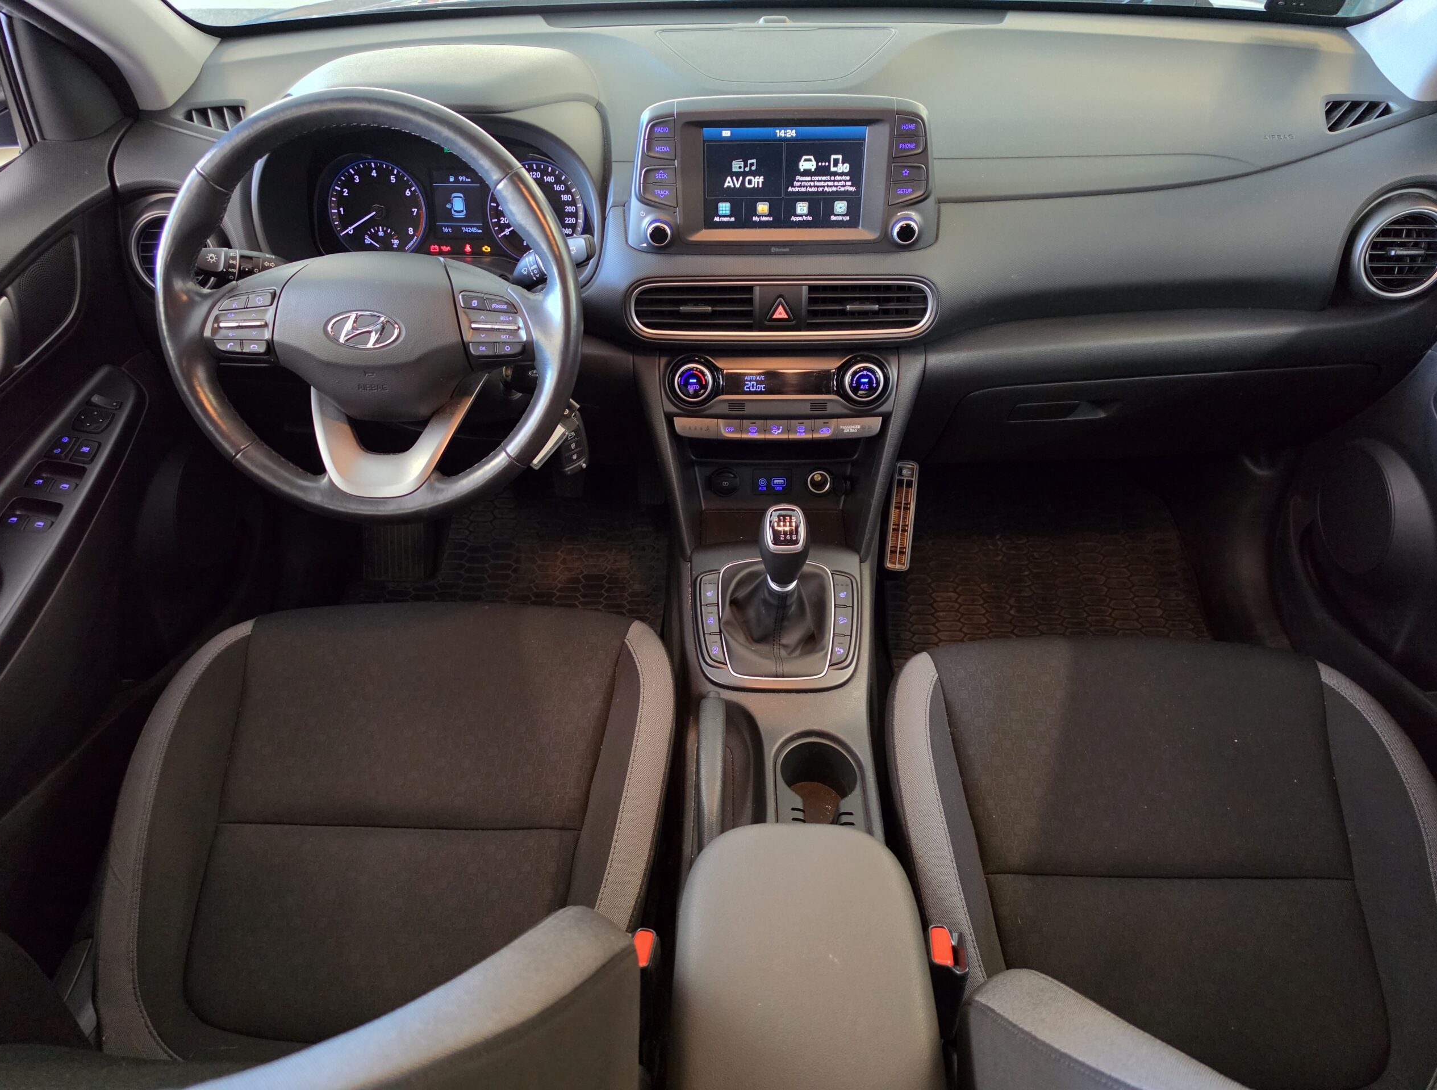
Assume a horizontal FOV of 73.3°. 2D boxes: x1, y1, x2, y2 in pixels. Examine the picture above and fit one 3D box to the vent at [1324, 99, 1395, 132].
[{"bbox_3d":[0.677,-0.453,1.020,0.070,0.038,0.028,0,-7,1],"label":"vent"}]

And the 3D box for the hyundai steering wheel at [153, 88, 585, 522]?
[{"bbox_3d":[-0.305,-0.206,0.862,0.372,0.372,0.100,0,11,1],"label":"hyundai steering wheel"}]

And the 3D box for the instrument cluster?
[{"bbox_3d":[-0.287,-0.367,1.035,0.290,0.130,0.060,0,22,1],"label":"instrument cluster"}]

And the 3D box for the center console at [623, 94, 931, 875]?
[{"bbox_3d":[0.064,-0.066,0.906,0.280,0.570,0.500,0,37,1],"label":"center console"}]

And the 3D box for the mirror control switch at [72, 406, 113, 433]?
[{"bbox_3d":[-0.593,-0.119,0.915,0.034,0.014,0.030,0,26,1],"label":"mirror control switch"}]

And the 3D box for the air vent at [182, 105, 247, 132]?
[{"bbox_3d":[-0.540,-0.459,1.040,0.070,0.038,0.028,0,-7,1],"label":"air vent"}]

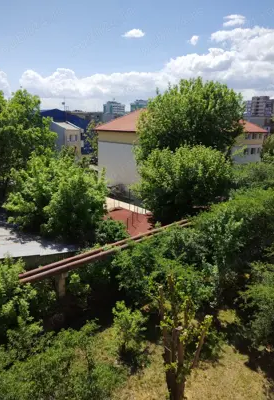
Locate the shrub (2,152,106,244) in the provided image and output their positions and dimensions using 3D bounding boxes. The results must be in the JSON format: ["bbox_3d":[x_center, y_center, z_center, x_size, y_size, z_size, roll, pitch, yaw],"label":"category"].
[{"bbox_3d":[-8.062,0.034,30.083,9.000,9.400,8.400,0,15,0],"label":"shrub"}]

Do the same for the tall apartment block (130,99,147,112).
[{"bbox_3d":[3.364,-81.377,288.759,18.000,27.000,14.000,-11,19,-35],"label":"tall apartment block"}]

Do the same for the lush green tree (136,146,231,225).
[{"bbox_3d":[6.260,-2.433,41.331,11.800,10.400,11.000,0,15,0],"label":"lush green tree"}]

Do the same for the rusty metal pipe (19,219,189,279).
[{"bbox_3d":[-1.359,3.981,28.172,19.340,0.320,0.320,-13,20,-40],"label":"rusty metal pipe"}]

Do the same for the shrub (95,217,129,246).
[{"bbox_3d":[-2.575,3.566,31.572,3.200,3.600,3.100,0,15,0],"label":"shrub"}]

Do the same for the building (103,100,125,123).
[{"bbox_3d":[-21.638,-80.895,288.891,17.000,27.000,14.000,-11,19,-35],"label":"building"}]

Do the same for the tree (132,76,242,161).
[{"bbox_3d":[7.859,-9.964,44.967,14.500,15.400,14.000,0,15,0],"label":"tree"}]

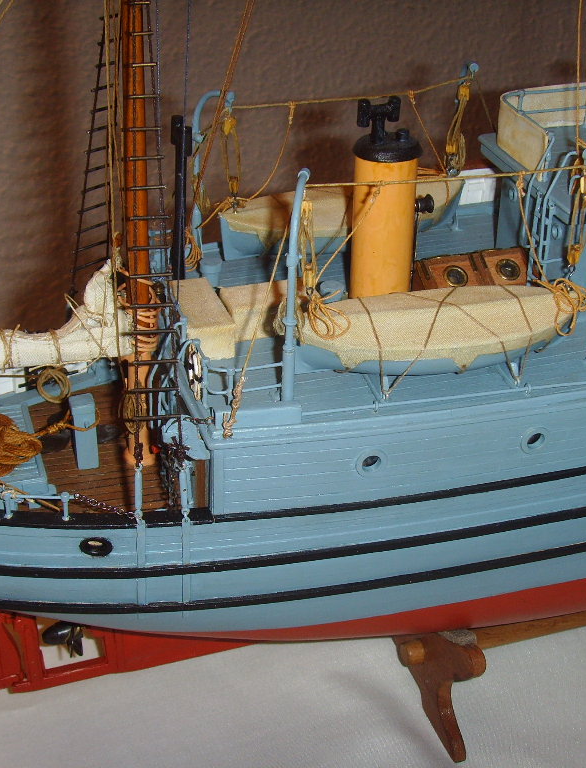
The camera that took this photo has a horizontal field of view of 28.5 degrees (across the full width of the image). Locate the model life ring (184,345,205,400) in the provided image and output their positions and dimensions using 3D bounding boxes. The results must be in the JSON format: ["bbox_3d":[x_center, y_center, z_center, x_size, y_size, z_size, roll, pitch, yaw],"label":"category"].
[{"bbox_3d":[-0.039,-0.004,0.453,0.004,0.020,0.020,-6,29,-15],"label":"model life ring"}]

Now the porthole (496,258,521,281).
[{"bbox_3d":[0.101,-0.053,0.538,0.012,0.002,0.012,-6,64,-15],"label":"porthole"}]

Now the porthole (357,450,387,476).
[{"bbox_3d":[0.032,0.032,0.463,0.013,0.013,0.003,-6,29,-15],"label":"porthole"}]

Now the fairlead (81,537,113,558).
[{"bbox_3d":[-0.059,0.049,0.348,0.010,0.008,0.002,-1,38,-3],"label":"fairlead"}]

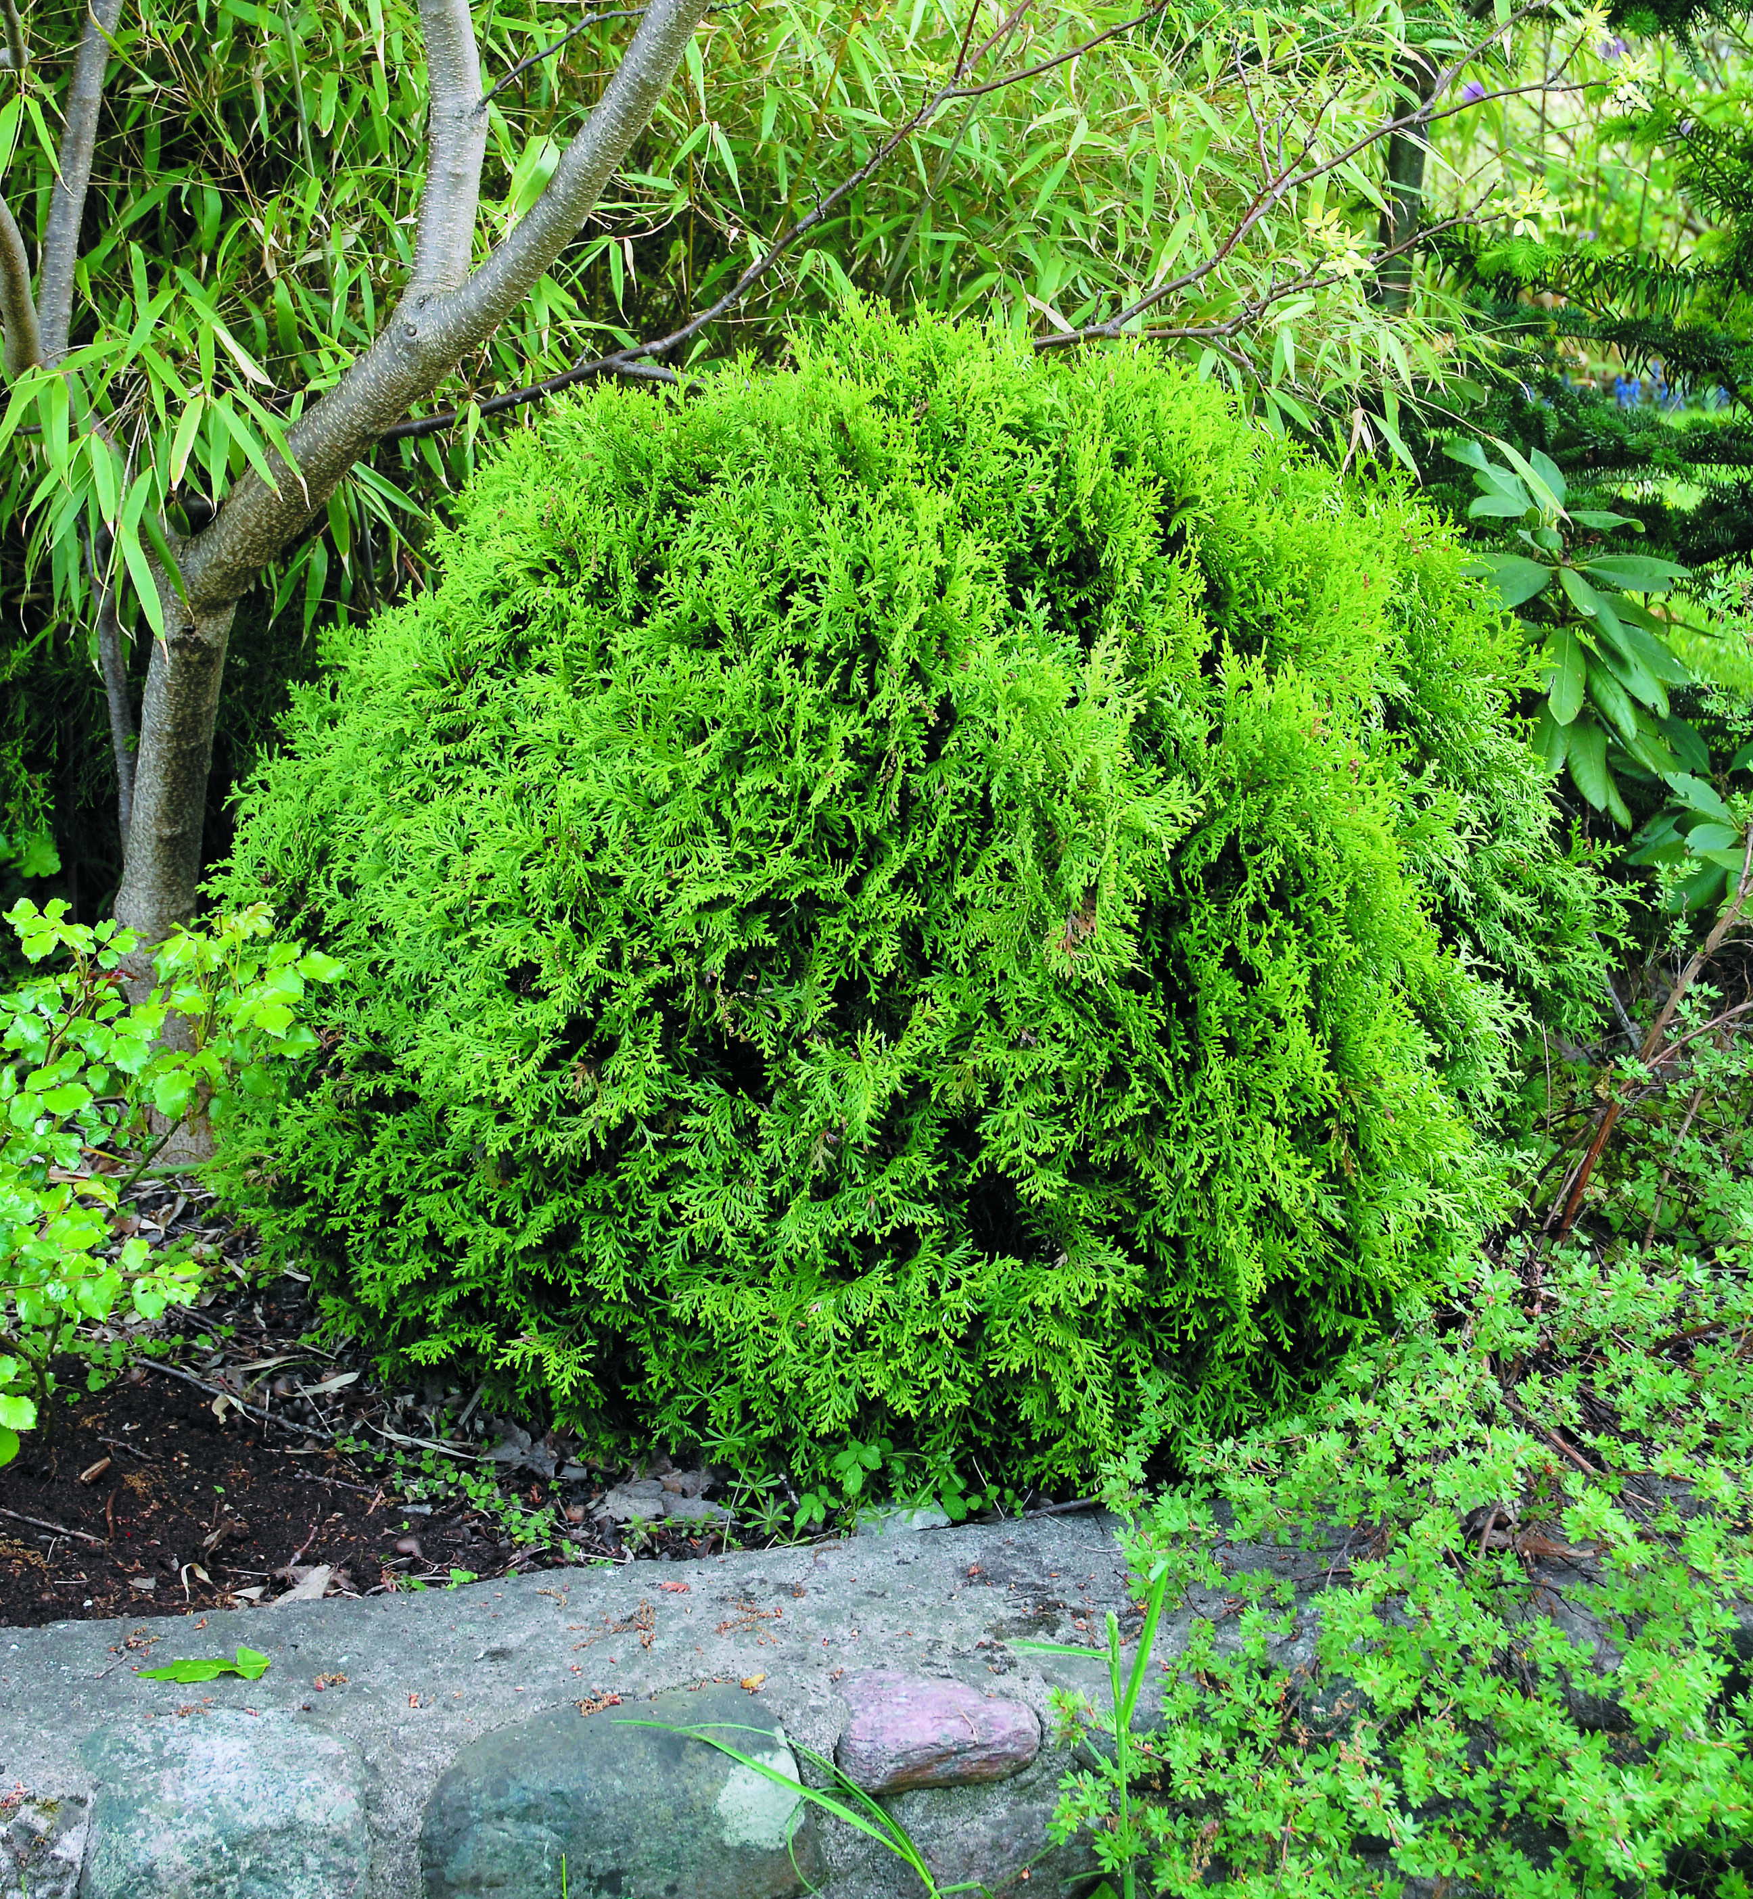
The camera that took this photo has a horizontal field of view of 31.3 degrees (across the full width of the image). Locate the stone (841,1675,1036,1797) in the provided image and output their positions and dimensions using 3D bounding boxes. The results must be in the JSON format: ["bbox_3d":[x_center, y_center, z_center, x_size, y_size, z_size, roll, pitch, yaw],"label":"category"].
[{"bbox_3d":[0.046,0.595,2.380,0.150,0.080,0.100,-4,17,-12],"label":"stone"}]

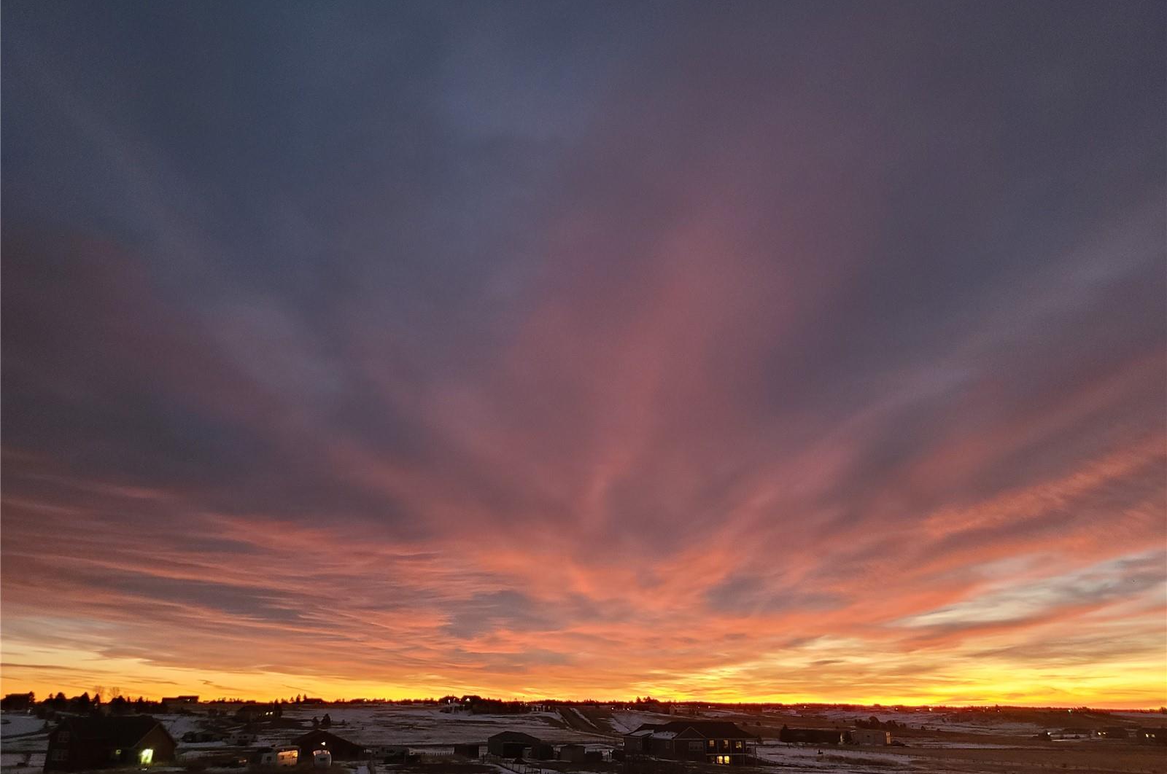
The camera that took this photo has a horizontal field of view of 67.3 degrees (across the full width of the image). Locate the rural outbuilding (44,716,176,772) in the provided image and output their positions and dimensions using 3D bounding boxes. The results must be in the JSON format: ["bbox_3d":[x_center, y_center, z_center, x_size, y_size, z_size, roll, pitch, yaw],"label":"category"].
[{"bbox_3d":[-79.050,59.380,146.510,15.420,7.890,13.000,17,-26,-39],"label":"rural outbuilding"}]

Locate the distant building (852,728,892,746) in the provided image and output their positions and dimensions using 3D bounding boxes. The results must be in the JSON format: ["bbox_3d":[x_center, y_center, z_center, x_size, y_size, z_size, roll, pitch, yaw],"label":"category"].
[{"bbox_3d":[73.930,90.040,225.250,8.960,3.850,6.000,-8,-21,21],"label":"distant building"}]

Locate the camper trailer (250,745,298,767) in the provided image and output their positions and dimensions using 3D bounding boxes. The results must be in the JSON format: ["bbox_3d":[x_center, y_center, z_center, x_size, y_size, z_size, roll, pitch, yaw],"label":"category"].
[{"bbox_3d":[-50.854,61.212,145.000,6.929,3.174,2.500,0,-20,0],"label":"camper trailer"}]

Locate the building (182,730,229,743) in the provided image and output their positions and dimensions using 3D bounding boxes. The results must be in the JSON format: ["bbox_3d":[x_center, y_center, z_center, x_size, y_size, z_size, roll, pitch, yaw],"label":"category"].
[{"bbox_3d":[-91.700,85.090,212.970,9.040,2.720,7.000,3,-20,-9],"label":"building"}]

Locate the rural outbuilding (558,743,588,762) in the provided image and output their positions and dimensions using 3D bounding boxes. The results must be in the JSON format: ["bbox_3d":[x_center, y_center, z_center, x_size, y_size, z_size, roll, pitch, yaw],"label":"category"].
[{"bbox_3d":[-1.800,66.690,159.500,4.130,2.910,4.000,-9,-22,23],"label":"rural outbuilding"}]

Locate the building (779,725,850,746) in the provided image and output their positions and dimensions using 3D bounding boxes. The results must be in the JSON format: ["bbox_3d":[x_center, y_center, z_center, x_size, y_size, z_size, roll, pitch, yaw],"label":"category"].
[{"bbox_3d":[60.650,91.560,229.620,16.870,3.500,8.000,-9,-22,22],"label":"building"}]

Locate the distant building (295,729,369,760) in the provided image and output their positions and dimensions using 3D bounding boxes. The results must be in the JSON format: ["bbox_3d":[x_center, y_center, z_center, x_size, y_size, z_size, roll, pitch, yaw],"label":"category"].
[{"bbox_3d":[-47.320,66.920,164.150,12.210,4.910,12.000,4,-20,-11],"label":"distant building"}]

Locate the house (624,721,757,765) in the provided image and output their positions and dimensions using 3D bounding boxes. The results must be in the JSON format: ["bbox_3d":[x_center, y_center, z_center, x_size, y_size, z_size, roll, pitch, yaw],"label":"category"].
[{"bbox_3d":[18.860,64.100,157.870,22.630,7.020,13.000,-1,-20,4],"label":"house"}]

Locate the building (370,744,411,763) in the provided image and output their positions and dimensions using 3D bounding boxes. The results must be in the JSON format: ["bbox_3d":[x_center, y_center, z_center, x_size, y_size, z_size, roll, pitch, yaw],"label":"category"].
[{"bbox_3d":[-34.890,66.640,159.060,6.700,2.700,3.200,4,-20,-11],"label":"building"}]

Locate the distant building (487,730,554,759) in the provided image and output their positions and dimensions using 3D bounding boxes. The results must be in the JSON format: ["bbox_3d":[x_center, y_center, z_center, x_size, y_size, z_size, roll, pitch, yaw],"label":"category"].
[{"bbox_3d":[-12.430,70.340,172.430,10.880,4.580,9.000,7,-21,-19],"label":"distant building"}]

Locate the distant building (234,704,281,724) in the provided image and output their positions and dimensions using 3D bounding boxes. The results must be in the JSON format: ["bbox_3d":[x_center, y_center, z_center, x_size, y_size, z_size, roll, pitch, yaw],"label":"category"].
[{"bbox_3d":[-140.180,140.820,377.590,16.890,6.680,12.000,5,-21,-14],"label":"distant building"}]

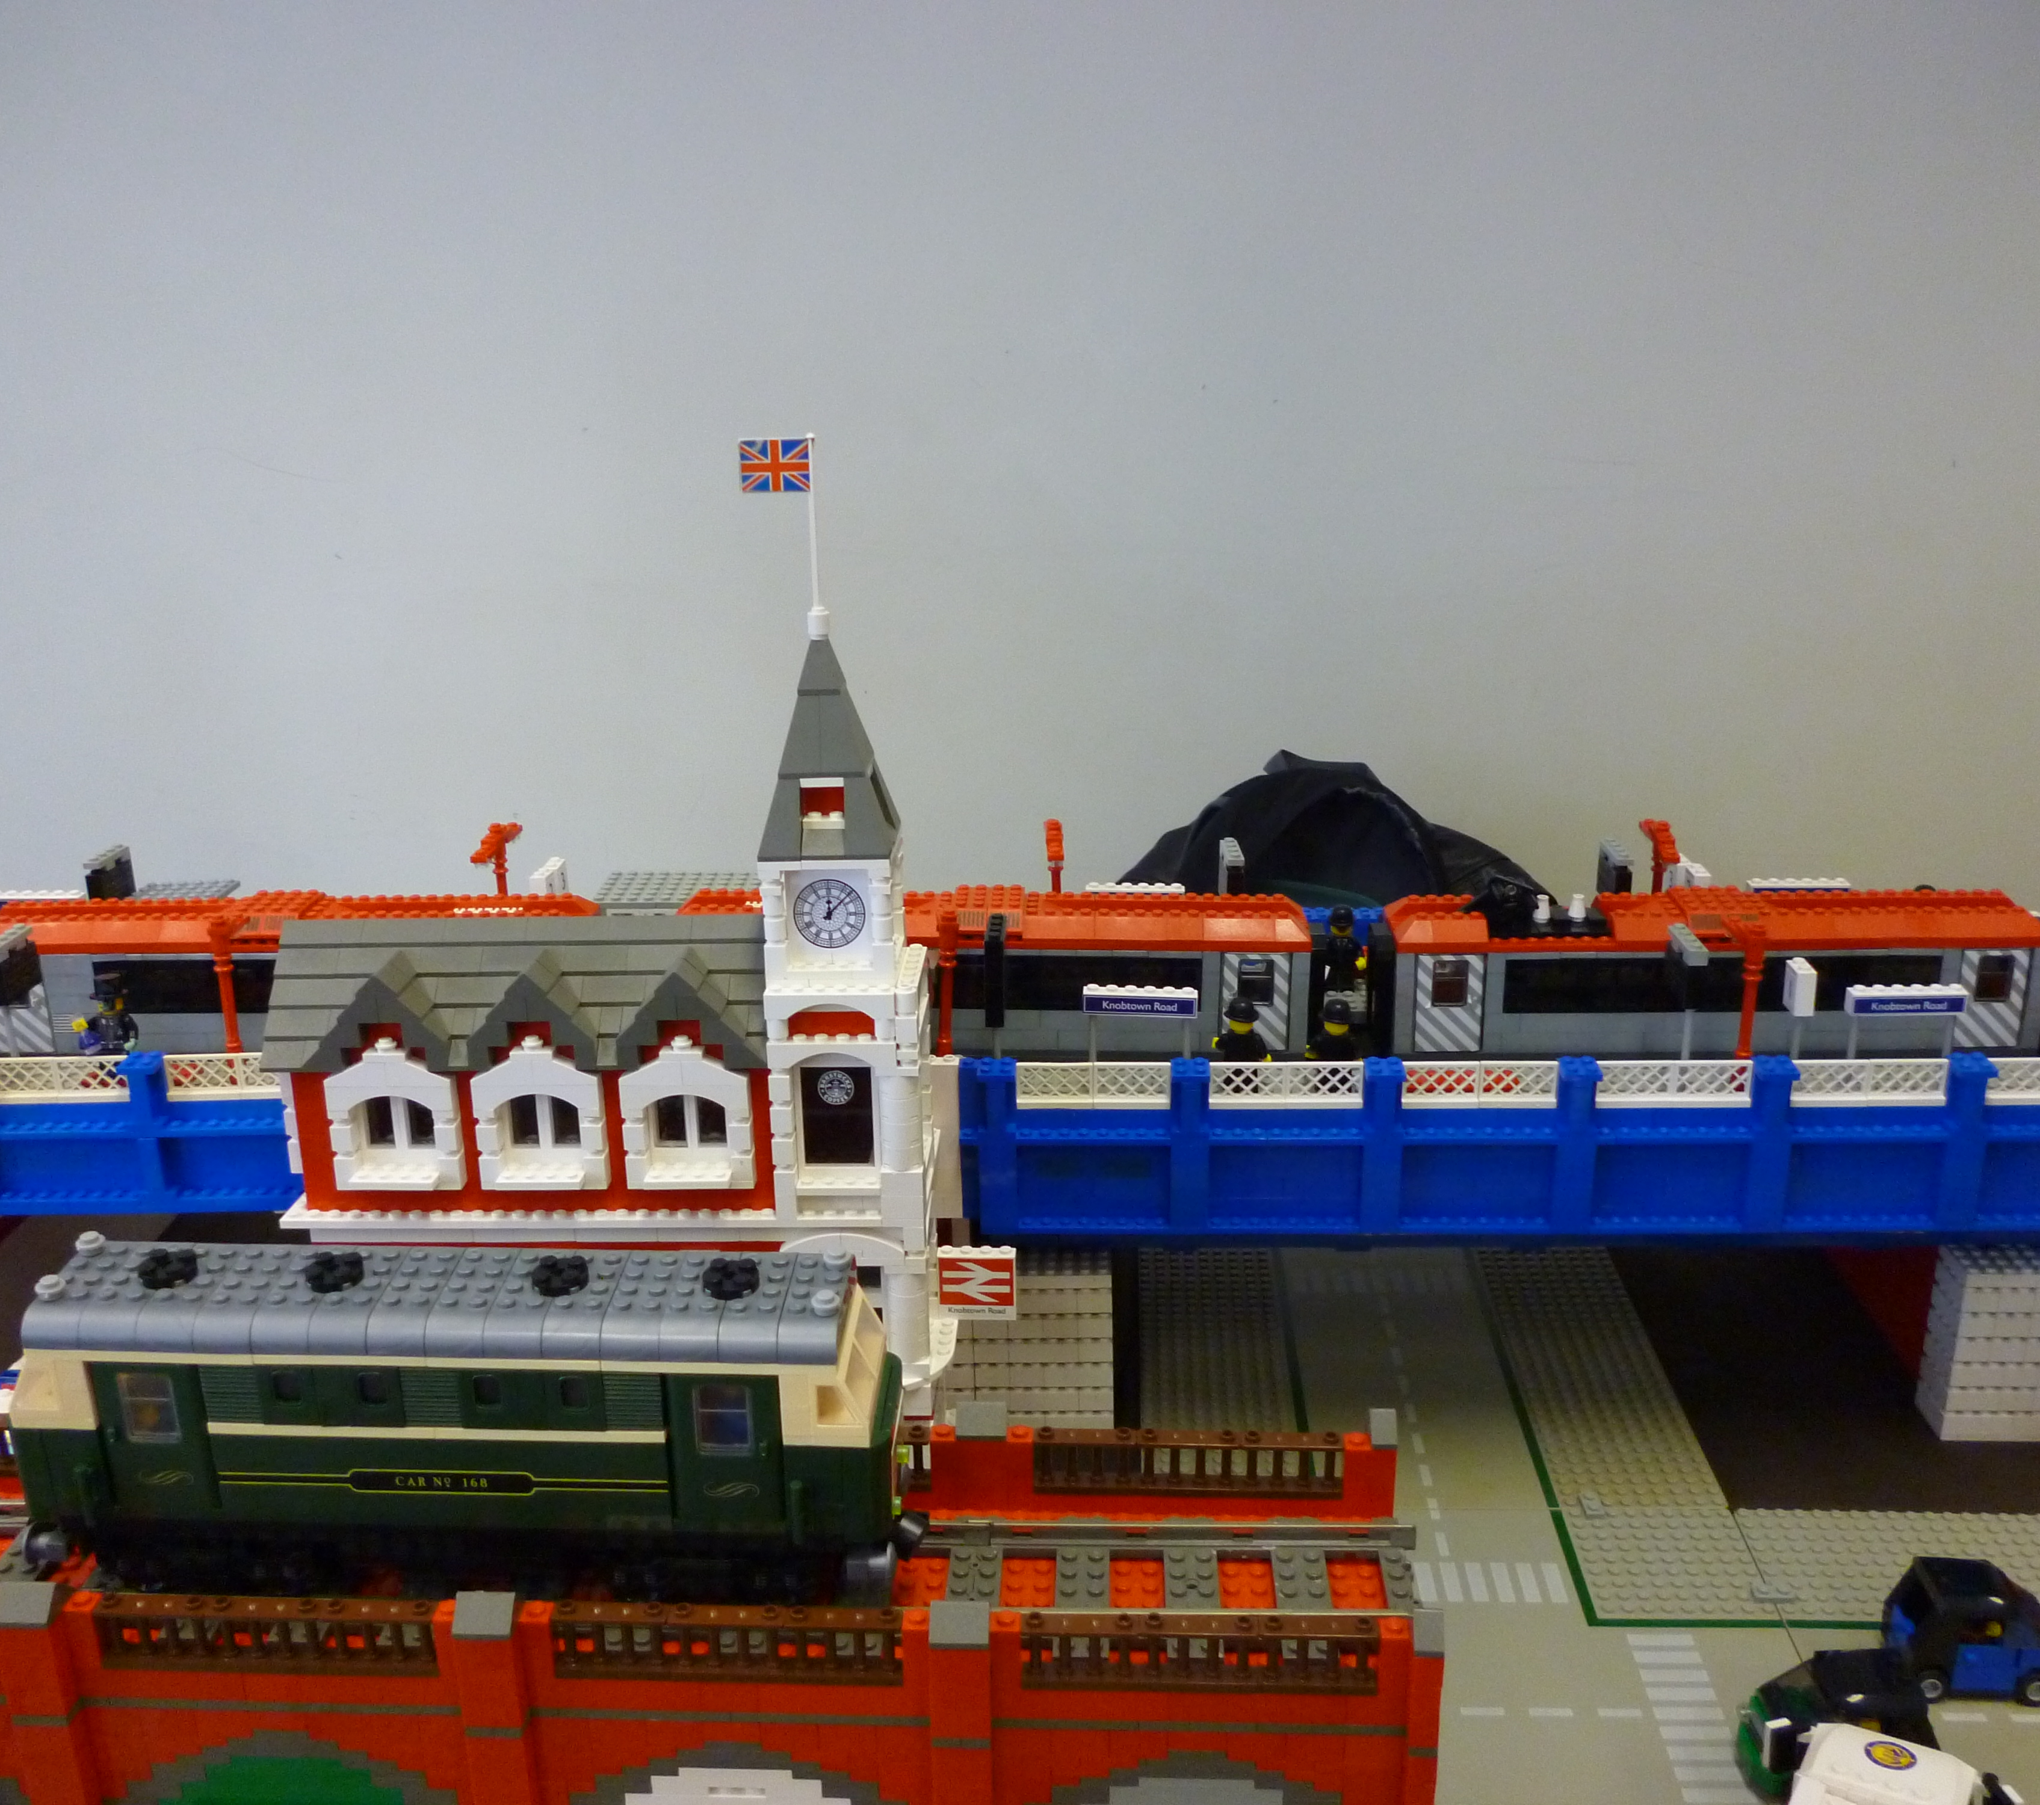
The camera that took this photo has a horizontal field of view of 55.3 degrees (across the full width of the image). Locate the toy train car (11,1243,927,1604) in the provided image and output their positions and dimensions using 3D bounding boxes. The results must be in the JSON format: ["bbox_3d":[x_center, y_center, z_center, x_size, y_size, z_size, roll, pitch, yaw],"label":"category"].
[{"bbox_3d":[-0.158,0.148,0.558,0.256,0.097,0.050,0,18,3],"label":"toy train car"}]

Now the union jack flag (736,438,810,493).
[{"bbox_3d":[-0.086,-0.153,0.682,0.025,0.019,0.002,0,18,1],"label":"union jack flag"}]

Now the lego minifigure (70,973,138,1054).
[{"bbox_3d":[-0.406,0.058,0.865,0.027,0.045,0.015,-4,18,-10],"label":"lego minifigure"}]

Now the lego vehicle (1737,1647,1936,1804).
[{"bbox_3d":[0.296,0.297,0.696,0.063,0.041,0.035,-2,18,-3],"label":"lego vehicle"}]

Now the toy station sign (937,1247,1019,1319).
[{"bbox_3d":[-0.017,0.155,0.794,0.032,0.030,0.008,-1,18,1],"label":"toy station sign"}]

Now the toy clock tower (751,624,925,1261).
[{"bbox_3d":[-0.066,0.013,0.739,0.056,0.251,0.055,0,18,1],"label":"toy clock tower"}]

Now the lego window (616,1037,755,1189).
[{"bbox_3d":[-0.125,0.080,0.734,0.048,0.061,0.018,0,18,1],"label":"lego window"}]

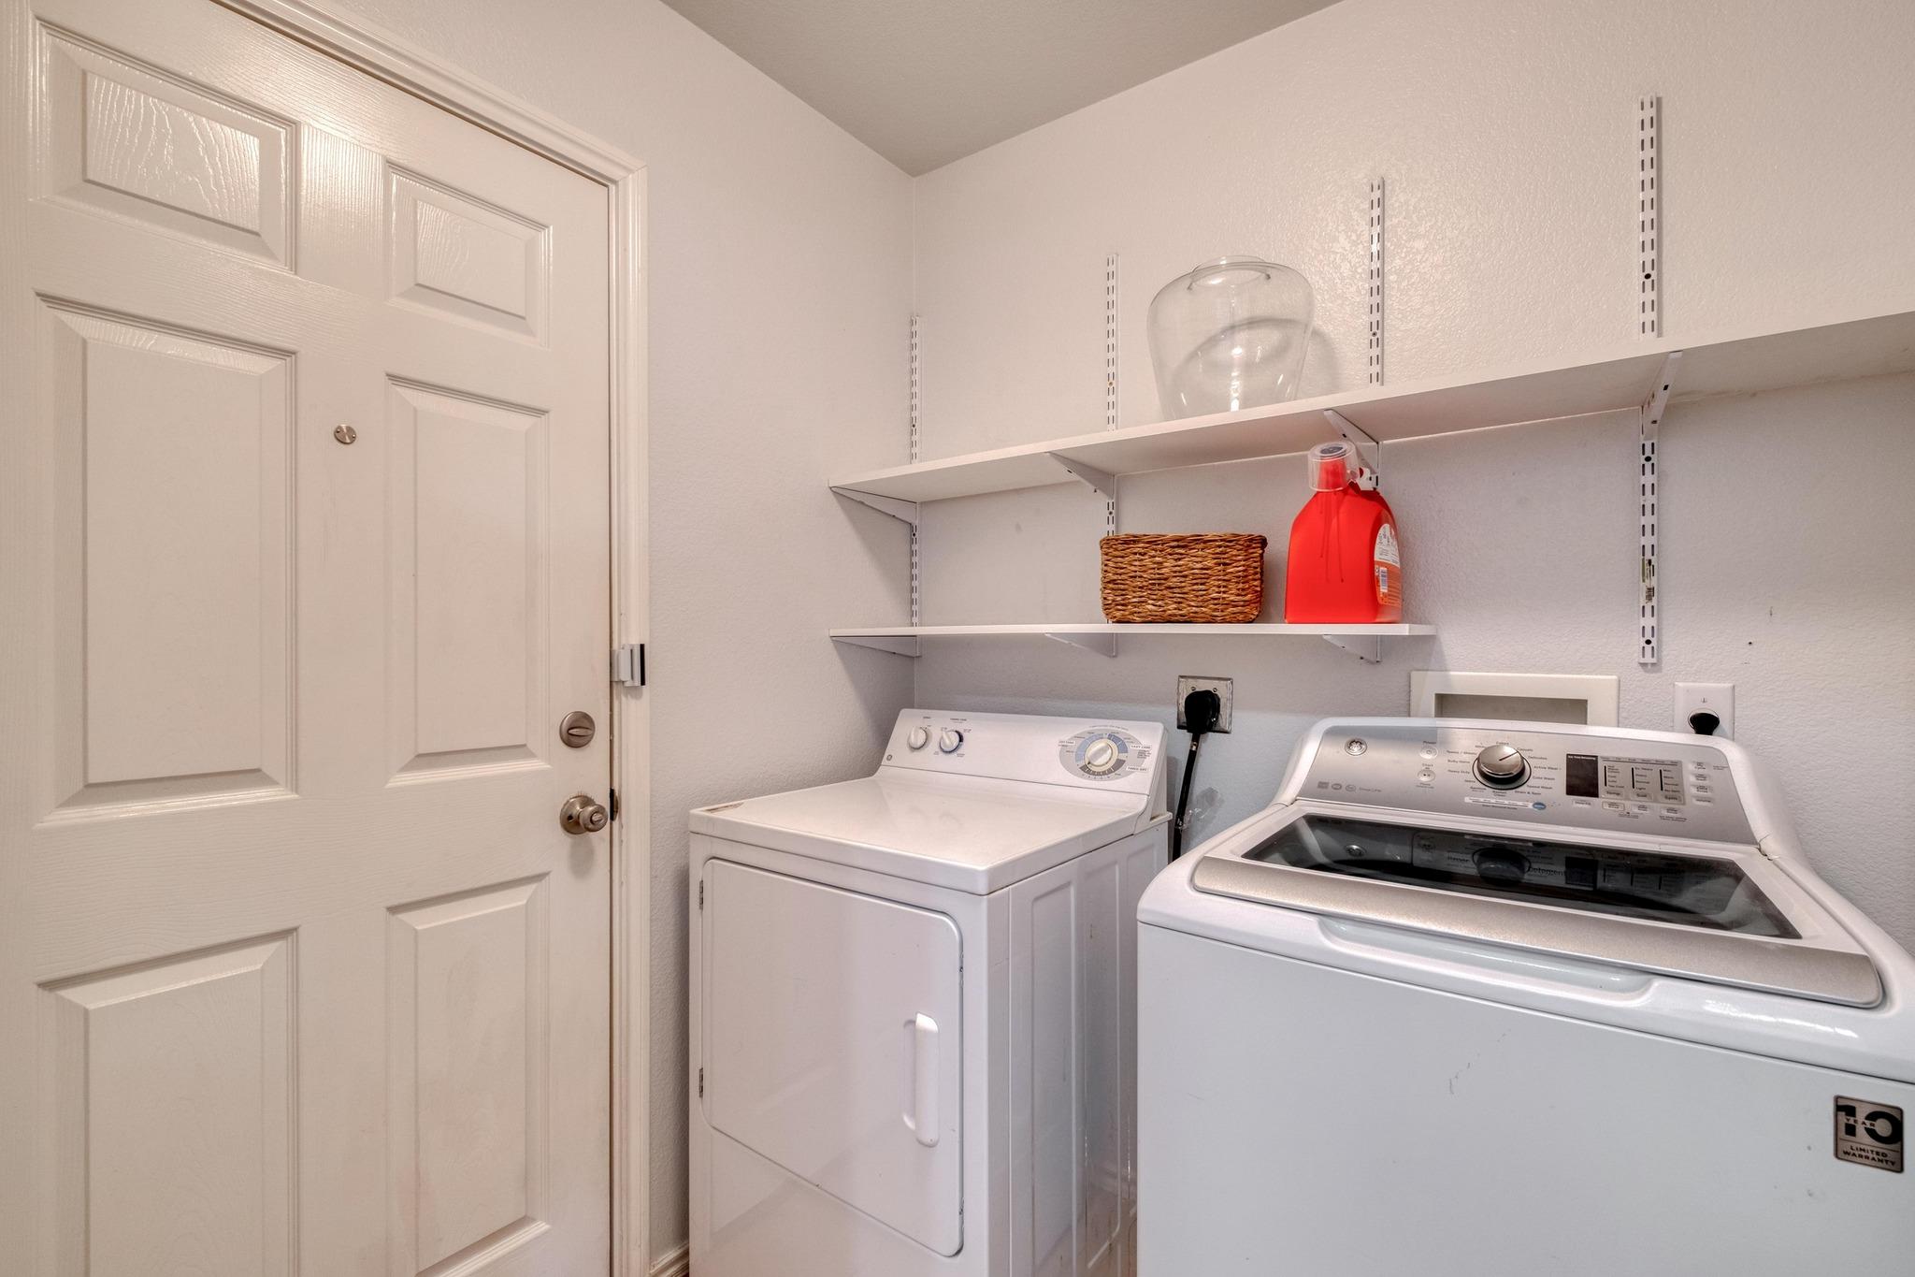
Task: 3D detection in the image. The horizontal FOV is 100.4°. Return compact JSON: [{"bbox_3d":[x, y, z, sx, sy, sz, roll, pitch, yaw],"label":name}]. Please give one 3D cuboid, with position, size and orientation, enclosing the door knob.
[{"bbox_3d":[-0.617,0.299,1.331,0.062,0.067,0.067,0,0,37],"label":"door knob"}]

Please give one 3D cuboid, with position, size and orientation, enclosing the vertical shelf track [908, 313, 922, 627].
[{"bbox_3d":[-0.107,-0.401,2.083,0.024,0.893,0.014,0,0,35],"label":"vertical shelf track"}]

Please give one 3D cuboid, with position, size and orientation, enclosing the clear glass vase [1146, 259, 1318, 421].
[{"bbox_3d":[0.503,-0.531,1.481,0.288,0.300,0.288,0,0,35],"label":"clear glass vase"}]

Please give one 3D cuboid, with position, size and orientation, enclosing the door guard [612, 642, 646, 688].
[{"bbox_3d":[-0.579,0.048,1.406,0.030,0.075,0.055,0,0,37],"label":"door guard"}]

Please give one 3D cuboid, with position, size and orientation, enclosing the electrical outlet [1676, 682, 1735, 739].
[{"bbox_3d":[1.143,0.128,1.219,0.070,0.116,0.014,0,0,35],"label":"electrical outlet"}]

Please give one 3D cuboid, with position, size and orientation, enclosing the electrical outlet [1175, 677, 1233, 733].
[{"bbox_3d":[0.511,0.138,1.655,0.115,0.115,0.016,0,0,35],"label":"electrical outlet"}]

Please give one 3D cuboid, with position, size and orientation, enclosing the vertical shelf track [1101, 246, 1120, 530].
[{"bbox_3d":[0.344,-0.401,1.771,0.024,0.893,0.014,0,0,35],"label":"vertical shelf track"}]

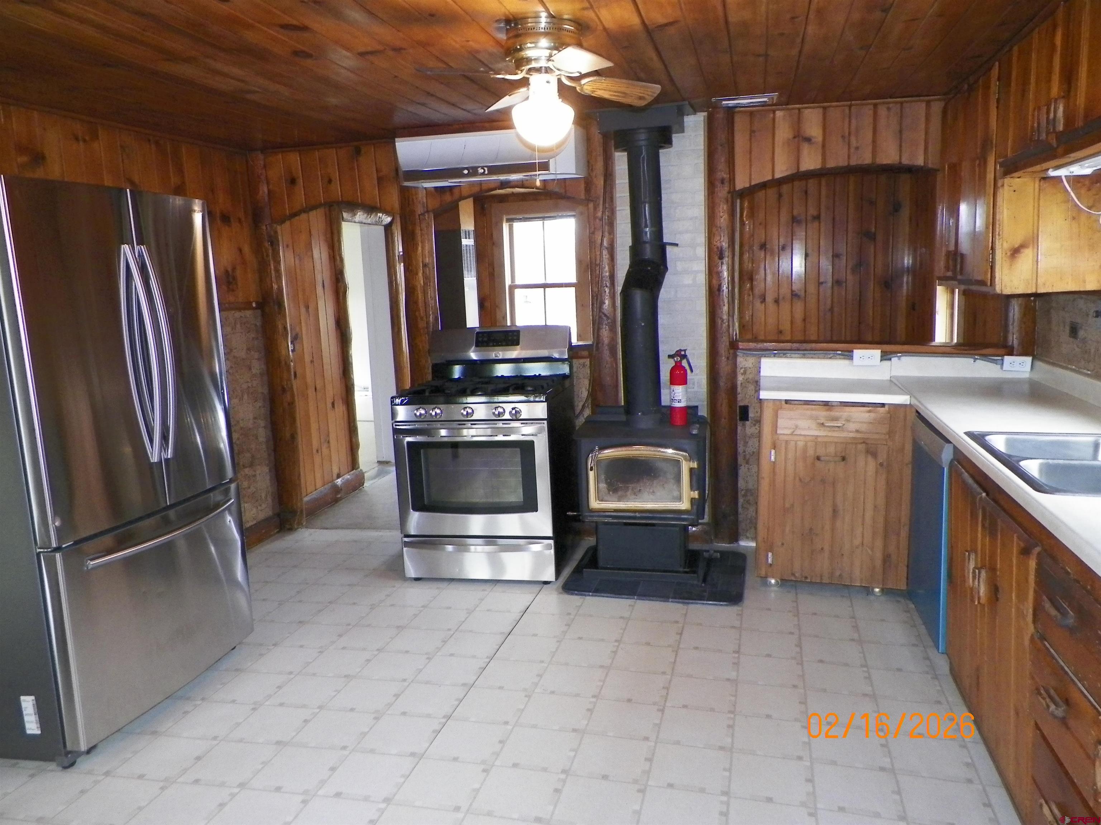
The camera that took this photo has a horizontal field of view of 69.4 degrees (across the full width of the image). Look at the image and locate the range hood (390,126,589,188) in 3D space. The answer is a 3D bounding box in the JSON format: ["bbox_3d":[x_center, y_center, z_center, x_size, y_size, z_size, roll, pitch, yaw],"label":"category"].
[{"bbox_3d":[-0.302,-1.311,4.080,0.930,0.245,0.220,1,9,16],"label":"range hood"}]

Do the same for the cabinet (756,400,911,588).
[{"bbox_3d":[1.333,0.328,3.825,0.639,0.833,0.595,1,9,15],"label":"cabinet"}]

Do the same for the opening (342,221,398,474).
[{"bbox_3d":[-1.354,-0.434,5.977,0.139,1.933,0.684,1,9,15],"label":"opening"}]

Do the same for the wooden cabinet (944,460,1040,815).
[{"bbox_3d":[1.623,0.608,2.406,0.575,0.763,0.962,1,9,15],"label":"wooden cabinet"}]

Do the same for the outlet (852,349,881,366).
[{"bbox_3d":[1.579,-0.272,3.968,0.127,0.074,0.040,1,9,15],"label":"outlet"}]

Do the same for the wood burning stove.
[{"bbox_3d":[0.441,-0.334,3.848,0.595,2.201,0.615,1,9,15],"label":"wood burning stove"}]

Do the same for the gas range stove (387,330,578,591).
[{"bbox_3d":[-0.316,0.195,4.087,0.753,1.190,0.684,0,9,9],"label":"gas range stove"}]

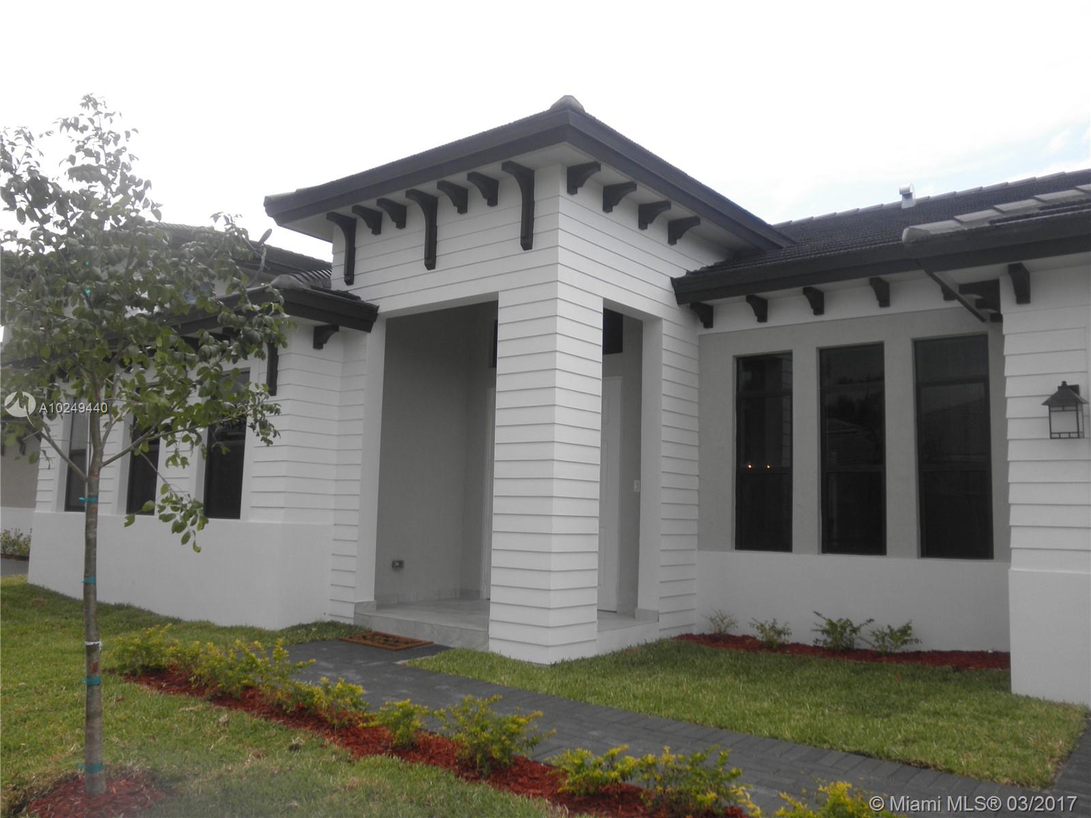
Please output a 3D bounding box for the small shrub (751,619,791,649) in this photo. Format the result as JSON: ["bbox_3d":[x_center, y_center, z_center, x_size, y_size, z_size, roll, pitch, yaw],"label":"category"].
[{"bbox_3d":[2.118,2.098,8.274,0.390,0.300,0.390,-4,-9,38],"label":"small shrub"}]

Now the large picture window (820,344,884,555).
[{"bbox_3d":[2.947,0.387,8.394,0.629,1.983,0.111,-4,-9,38],"label":"large picture window"}]

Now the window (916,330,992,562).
[{"bbox_3d":[3.684,0.344,7.944,0.614,1.986,0.100,-4,-8,38],"label":"window"}]

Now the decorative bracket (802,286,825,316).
[{"bbox_3d":[2.629,-1.048,8.636,0.098,0.231,0.285,-4,-8,38],"label":"decorative bracket"}]

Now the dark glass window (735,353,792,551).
[{"bbox_3d":[2.258,0.447,9.068,0.617,2.006,0.100,-4,-8,38],"label":"dark glass window"}]

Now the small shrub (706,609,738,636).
[{"bbox_3d":[1.742,2.108,8.715,0.300,0.270,0.300,2,-7,0],"label":"small shrub"}]

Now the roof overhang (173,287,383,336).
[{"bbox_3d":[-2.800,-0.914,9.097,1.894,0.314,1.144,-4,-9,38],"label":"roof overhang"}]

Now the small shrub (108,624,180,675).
[{"bbox_3d":[-2.940,1.766,6.471,0.480,0.360,0.480,-4,-9,38],"label":"small shrub"}]

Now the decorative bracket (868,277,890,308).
[{"bbox_3d":[3.125,-1.081,8.247,0.094,0.234,0.280,-4,-8,38],"label":"decorative bracket"}]

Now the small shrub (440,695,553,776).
[{"bbox_3d":[-0.258,1.718,4.676,0.586,0.375,0.516,2,-7,-3],"label":"small shrub"}]

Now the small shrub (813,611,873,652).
[{"bbox_3d":[2.696,2.028,8.016,0.514,0.326,0.411,-1,-7,18],"label":"small shrub"}]

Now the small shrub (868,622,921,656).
[{"bbox_3d":[3.074,2.033,7.778,0.420,0.281,0.336,-1,-7,21],"label":"small shrub"}]

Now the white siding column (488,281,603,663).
[{"bbox_3d":[0.014,0.553,7.813,0.670,3.180,0.670,-4,-9,38],"label":"white siding column"}]

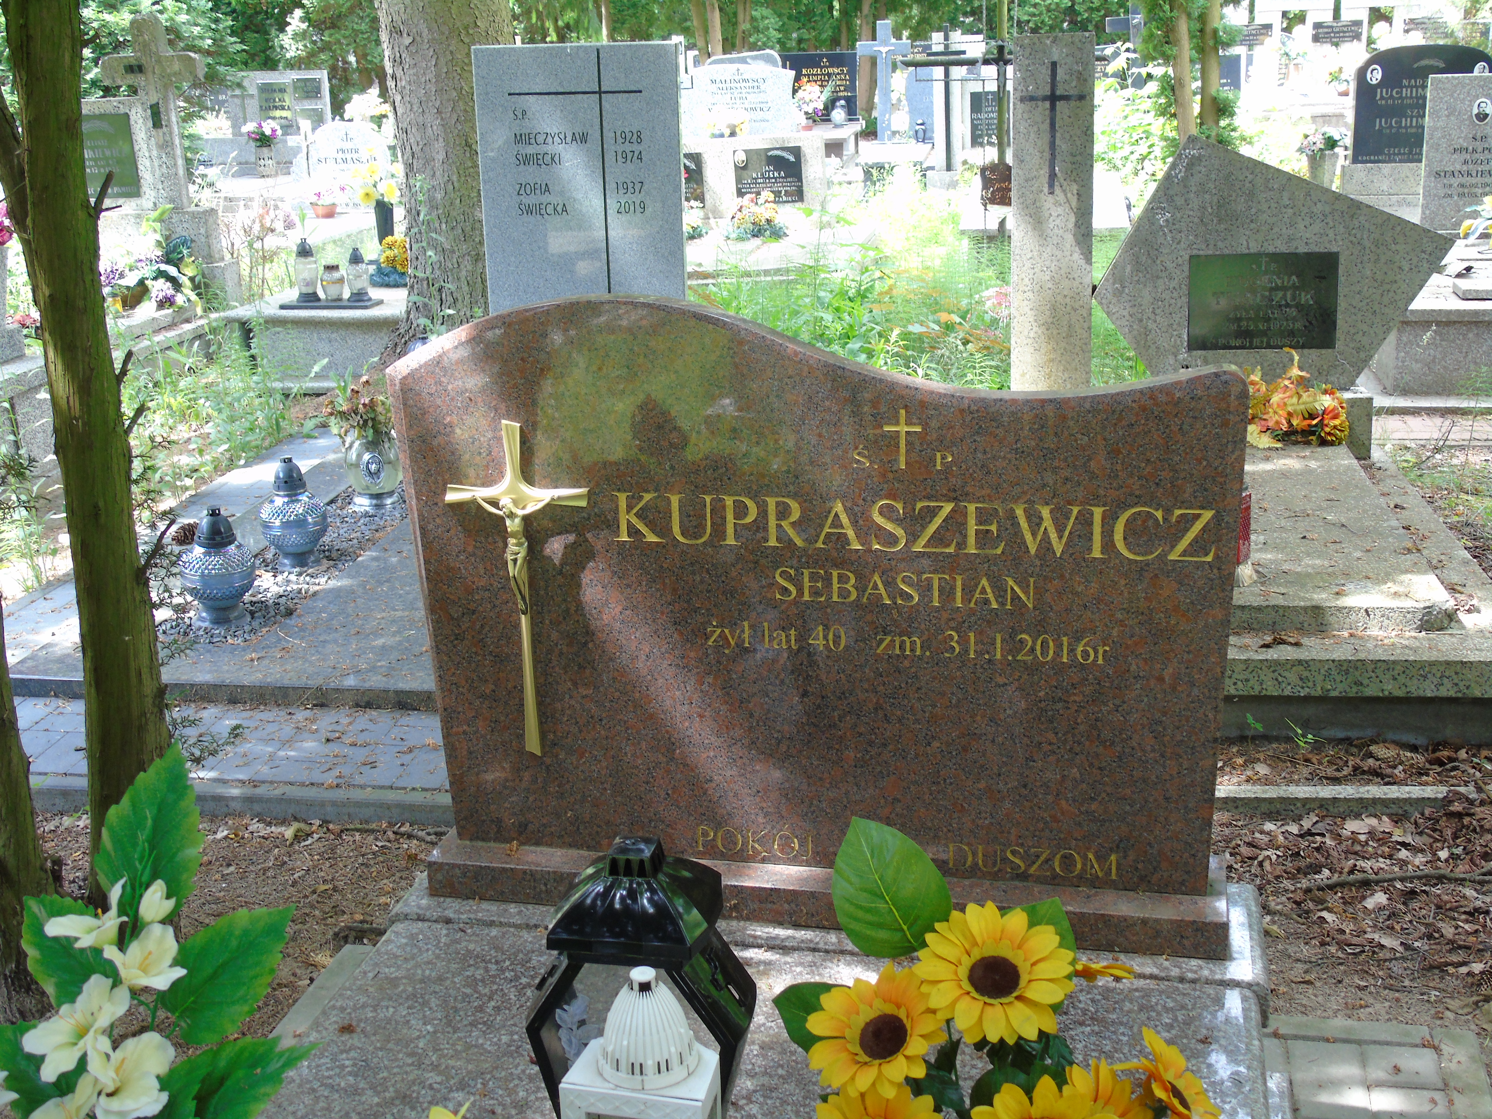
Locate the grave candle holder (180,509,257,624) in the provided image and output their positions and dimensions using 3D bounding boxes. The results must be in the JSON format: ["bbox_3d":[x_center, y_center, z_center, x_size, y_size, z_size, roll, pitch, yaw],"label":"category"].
[{"bbox_3d":[-1.335,0.005,4.335,0.188,0.295,0.188,-7,17,-17],"label":"grave candle holder"}]

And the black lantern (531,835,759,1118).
[{"bbox_3d":[-0.088,0.375,1.462,0.178,0.290,0.124,1,17,10],"label":"black lantern"}]

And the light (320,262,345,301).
[{"bbox_3d":[-1.768,-1.195,7.357,0.102,0.162,0.102,-5,17,-13],"label":"light"}]

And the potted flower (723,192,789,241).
[{"bbox_3d":[0.048,-1.836,9.135,0.320,0.255,0.250,-7,19,-16],"label":"potted flower"}]

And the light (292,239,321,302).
[{"bbox_3d":[-1.867,-1.238,7.311,0.106,0.272,0.106,-6,17,-13],"label":"light"}]

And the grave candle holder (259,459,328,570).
[{"bbox_3d":[-1.108,-0.120,4.192,0.172,0.265,0.172,-7,19,-15],"label":"grave candle holder"}]

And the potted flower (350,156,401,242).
[{"bbox_3d":[-1.754,-1.677,8.235,0.250,0.460,0.240,-5,17,-11],"label":"potted flower"}]

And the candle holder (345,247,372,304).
[{"bbox_3d":[-1.576,-1.168,7.012,0.105,0.227,0.105,-6,18,-12],"label":"candle holder"}]

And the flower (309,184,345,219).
[{"bbox_3d":[-2.479,-2.120,10.185,0.200,0.190,0.190,-6,18,-12],"label":"flower"}]

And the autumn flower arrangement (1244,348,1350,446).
[{"bbox_3d":[1.540,-0.478,4.963,0.380,0.260,0.270,0,17,6],"label":"autumn flower arrangement"}]

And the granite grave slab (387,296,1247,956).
[{"bbox_3d":[0.081,0.061,2.100,0.992,0.756,0.175,2,15,12],"label":"granite grave slab"}]

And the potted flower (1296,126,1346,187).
[{"bbox_3d":[3.559,-2.413,10.592,0.290,0.500,0.280,4,19,18],"label":"potted flower"}]

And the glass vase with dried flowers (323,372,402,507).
[{"bbox_3d":[-1.191,-0.389,5.467,0.260,0.410,0.250,-5,17,-12],"label":"glass vase with dried flowers"}]

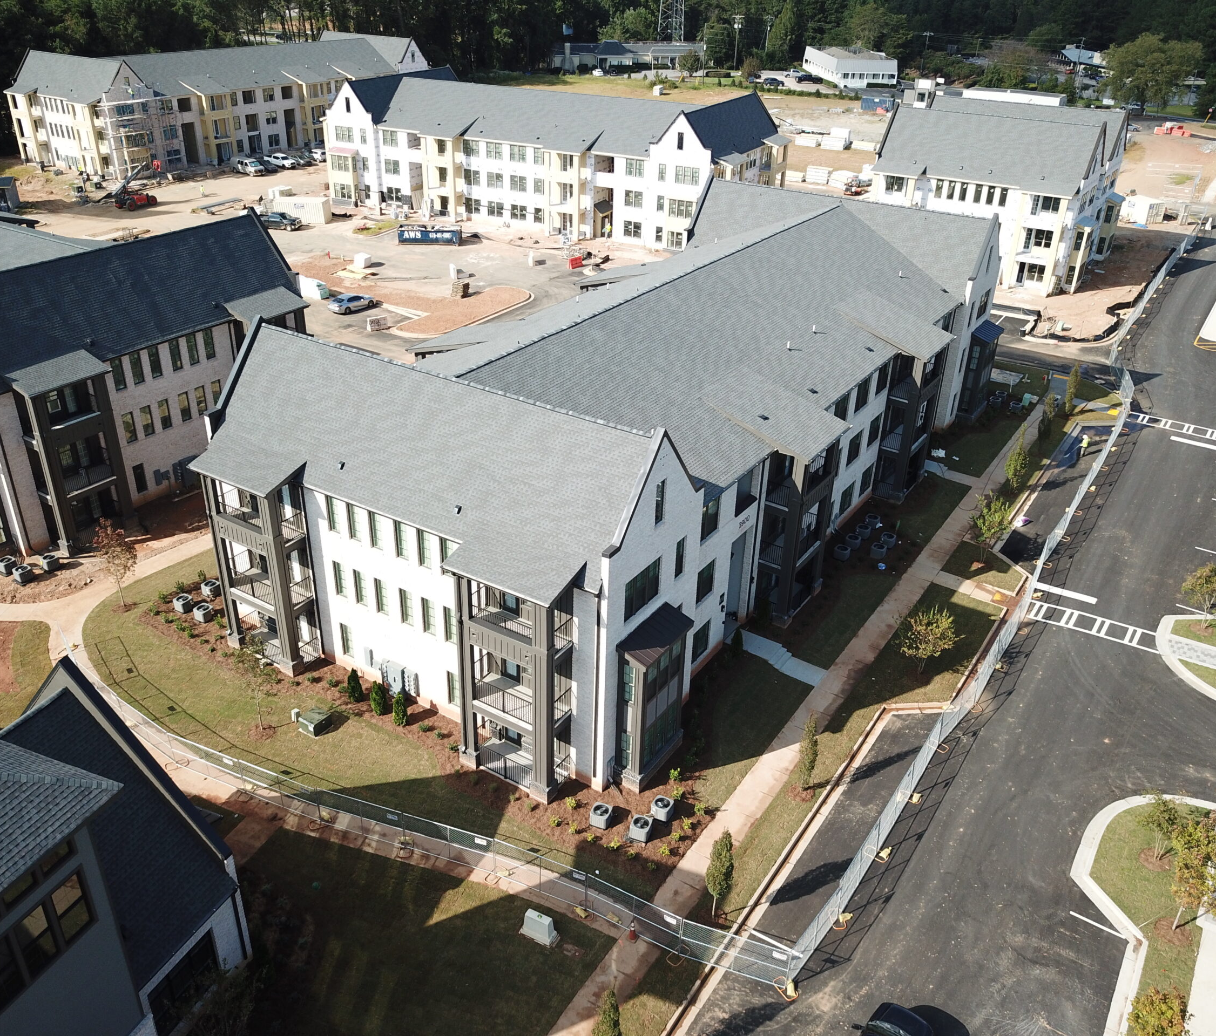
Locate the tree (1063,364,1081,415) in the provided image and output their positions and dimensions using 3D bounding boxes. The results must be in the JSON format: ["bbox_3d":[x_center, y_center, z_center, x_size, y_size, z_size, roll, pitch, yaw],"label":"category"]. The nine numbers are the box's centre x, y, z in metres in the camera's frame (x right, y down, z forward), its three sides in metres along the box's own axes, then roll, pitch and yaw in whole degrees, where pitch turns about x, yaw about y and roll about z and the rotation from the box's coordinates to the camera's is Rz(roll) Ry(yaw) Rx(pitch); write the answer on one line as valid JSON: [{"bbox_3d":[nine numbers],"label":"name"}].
[{"bbox_3d":[34.626,-9.473,76.819,0.950,3.900,0.950,19,33,28],"label":"tree"}]

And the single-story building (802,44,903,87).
[{"bbox_3d":[62.666,-117.394,269.807,16.947,6.200,37.268,-1,29,-5],"label":"single-story building"}]

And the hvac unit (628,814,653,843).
[{"bbox_3d":[1.269,11.905,39.643,0.680,0.590,0.690,11,30,16],"label":"hvac unit"}]

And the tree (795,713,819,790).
[{"bbox_3d":[7.990,9.305,41.099,0.780,3.970,0.780,19,33,28],"label":"tree"}]

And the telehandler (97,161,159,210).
[{"bbox_3d":[-58.808,-41.067,128.449,2.500,5.100,7.300,13,30,20],"label":"telehandler"}]

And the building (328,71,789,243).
[{"bbox_3d":[-7.161,-44.518,125.804,54.900,14.800,25.000,15,31,24],"label":"building"}]

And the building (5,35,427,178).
[{"bbox_3d":[-57.883,-68.880,168.257,25.000,14.900,69.700,17,32,26],"label":"building"}]

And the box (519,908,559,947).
[{"bbox_3d":[-2.345,13.909,35.459,1.110,0.790,0.580,15,31,23],"label":"box"}]

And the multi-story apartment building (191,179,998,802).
[{"bbox_3d":[4.999,-8.378,61.912,24.295,14.791,55.153,19,33,28],"label":"multi-story apartment building"}]

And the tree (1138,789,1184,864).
[{"bbox_3d":[20.499,11.732,38.845,1.900,3.000,1.900,18,32,28],"label":"tree"}]

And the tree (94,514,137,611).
[{"bbox_3d":[-24.307,2.248,51.157,1.800,5.000,1.800,19,33,28],"label":"tree"}]

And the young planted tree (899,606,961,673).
[{"bbox_3d":[14.970,5.738,48.595,2.700,3.700,2.700,18,32,28],"label":"young planted tree"}]

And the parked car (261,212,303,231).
[{"bbox_3d":[-38.515,-34.550,120.616,5.800,1.900,2.000,5,28,7],"label":"parked car"}]

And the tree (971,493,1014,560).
[{"bbox_3d":[21.291,0.660,57.187,2.350,4.200,2.350,18,32,28],"label":"tree"}]

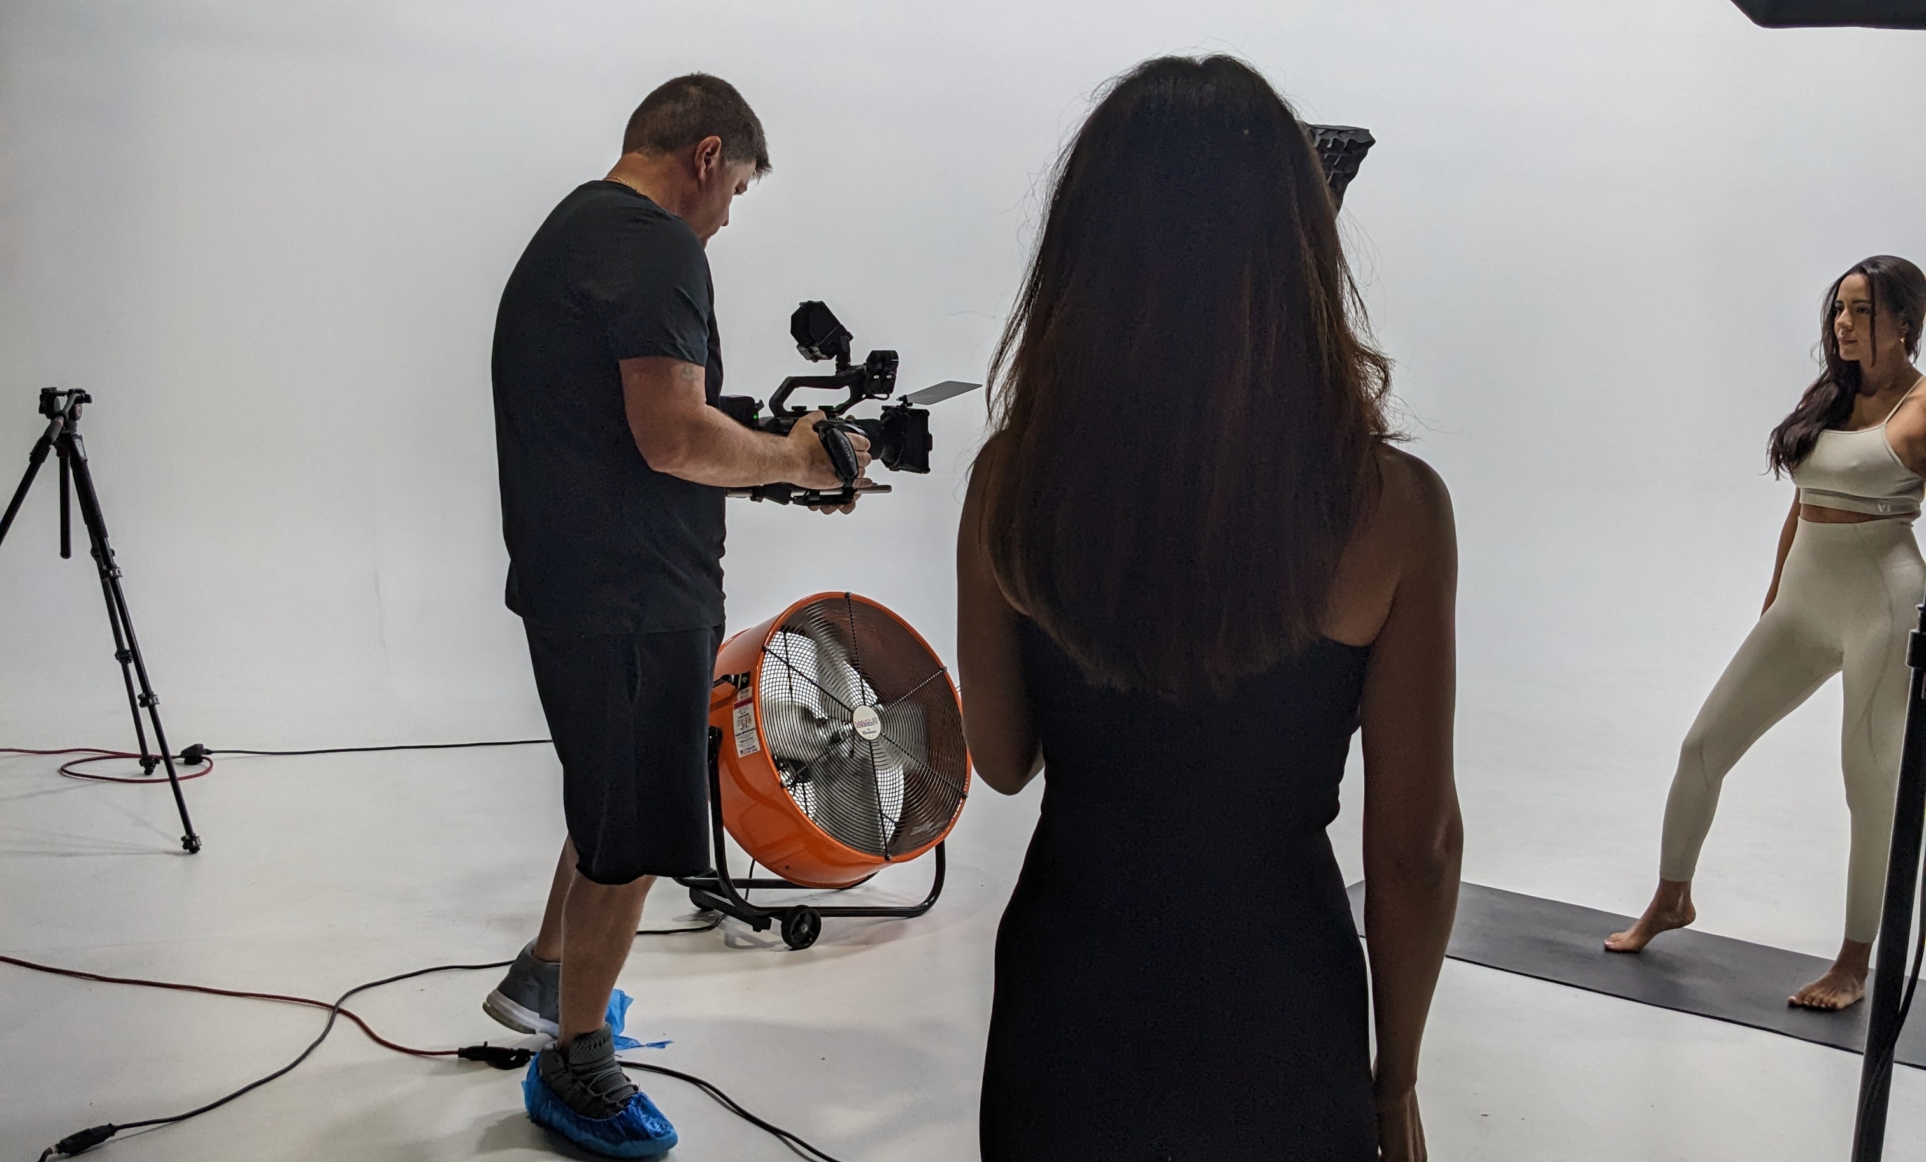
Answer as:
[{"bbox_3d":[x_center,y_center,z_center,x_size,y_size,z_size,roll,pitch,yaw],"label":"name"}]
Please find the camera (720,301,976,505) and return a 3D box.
[{"bbox_3d":[-0.204,-0.320,3.613,0.460,0.360,0.220,-1,10,-25],"label":"camera"}]

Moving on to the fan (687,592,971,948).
[{"bbox_3d":[-0.294,0.404,4.564,0.700,0.760,0.520,-6,12,-44],"label":"fan"}]

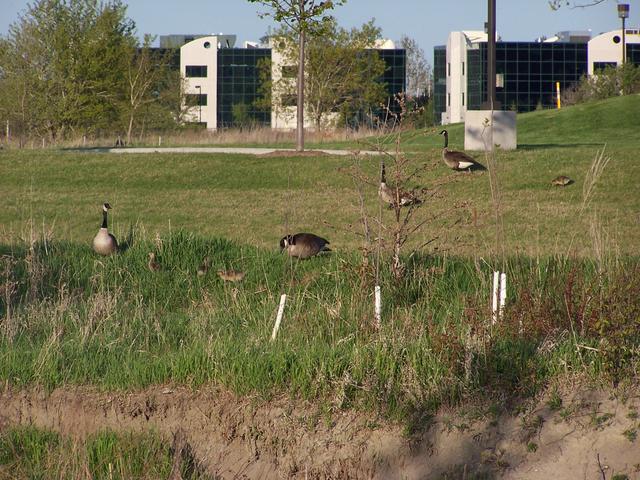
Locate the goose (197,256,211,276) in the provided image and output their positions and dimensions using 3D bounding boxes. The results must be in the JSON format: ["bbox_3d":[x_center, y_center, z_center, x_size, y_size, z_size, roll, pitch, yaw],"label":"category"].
[{"bbox_3d":[-1.575,0.365,72.000,0.150,0.280,0.280,1,2,37],"label":"goose"}]

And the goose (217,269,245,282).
[{"bbox_3d":[-1.067,0.435,63.500,0.330,0.200,0.150,0,1,-12],"label":"goose"}]

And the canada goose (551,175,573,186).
[{"bbox_3d":[3.991,-0.975,88.000,0.350,0.200,0.160,0,2,-9],"label":"canada goose"}]

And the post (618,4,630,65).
[{"bbox_3d":[12.540,-7.582,220.000,0.460,4.300,0.460,0,1,0],"label":"post"}]

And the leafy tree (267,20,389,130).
[{"bbox_3d":[0.391,-9.826,320.000,6.900,6.900,6.500,0,1,0],"label":"leafy tree"}]

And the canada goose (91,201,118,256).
[{"bbox_3d":[-2.679,-0.106,66.500,0.290,0.720,0.580,0,1,18],"label":"canada goose"}]

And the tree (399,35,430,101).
[{"bbox_3d":[12.994,-23.000,740.000,5.500,11.300,5.500,0,1,0],"label":"tree"}]

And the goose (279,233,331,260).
[{"bbox_3d":[-0.192,0.099,66.000,0.620,0.400,0.280,0,1,-20],"label":"goose"}]

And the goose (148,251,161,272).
[{"bbox_3d":[-2.005,0.285,64.500,0.230,0.260,0.140,-1,2,-41],"label":"goose"}]

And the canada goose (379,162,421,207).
[{"bbox_3d":[1.285,-0.878,85.000,0.720,0.750,0.280,-1,2,-21],"label":"canada goose"}]

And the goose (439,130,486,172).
[{"bbox_3d":[2.452,-1.499,91.000,0.790,0.750,0.280,0,2,-7],"label":"goose"}]

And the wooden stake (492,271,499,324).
[{"bbox_3d":[1.928,0.648,58.500,0.050,0.630,0.040,2,1,0],"label":"wooden stake"}]

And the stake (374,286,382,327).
[{"bbox_3d":[0.728,0.837,66.000,0.060,0.550,0.060,0,1,0],"label":"stake"}]

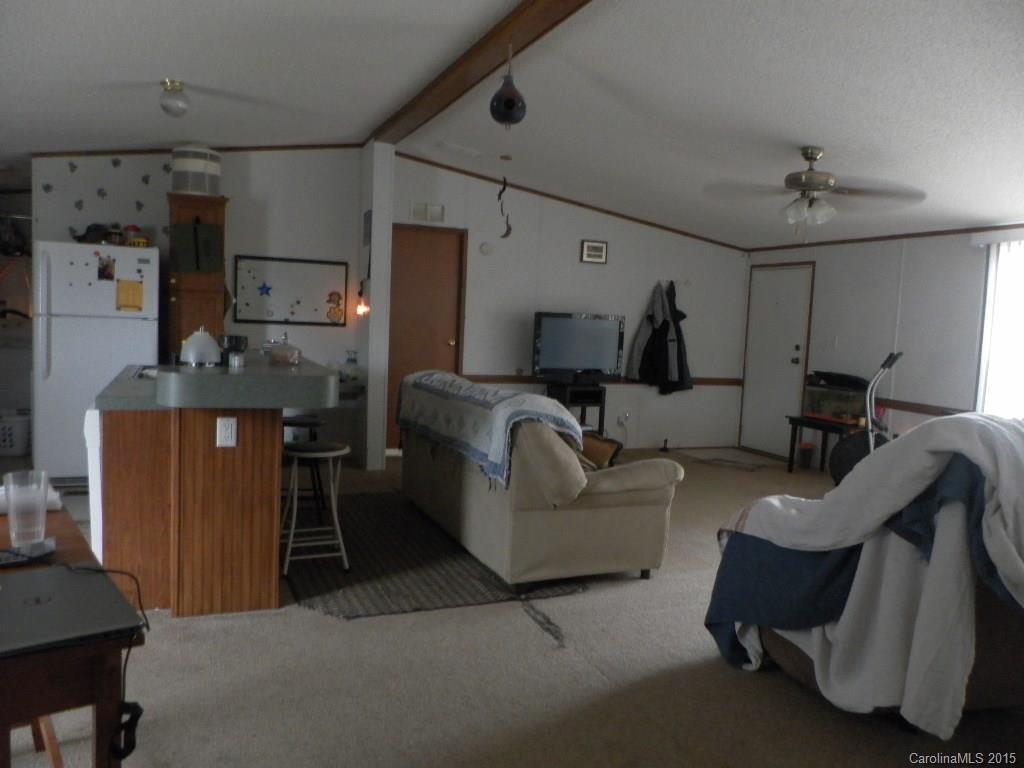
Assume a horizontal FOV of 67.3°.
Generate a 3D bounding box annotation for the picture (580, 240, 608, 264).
[{"bbox_3d":[0.796,-1.277,7.470,0.280,0.210,0.030,0,5,-23],"label":"picture"}]

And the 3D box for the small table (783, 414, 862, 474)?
[{"bbox_3d":[2.875,0.595,6.788,0.420,0.510,0.870,0,5,-23],"label":"small table"}]

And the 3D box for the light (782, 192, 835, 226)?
[{"bbox_3d":[1.796,-1.067,4.681,0.310,0.205,0.310,0,5,-23],"label":"light"}]

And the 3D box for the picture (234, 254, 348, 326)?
[{"bbox_3d":[-1.841,-0.772,6.472,0.917,0.552,0.025,0,5,-23],"label":"picture"}]

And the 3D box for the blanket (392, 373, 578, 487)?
[{"bbox_3d":[-0.245,0.175,4.655,0.419,0.451,2.007,0,5,-23],"label":"blanket"}]

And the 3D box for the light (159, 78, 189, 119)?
[{"bbox_3d":[-1.813,-1.522,4.124,0.150,0.200,0.150,0,5,-23],"label":"light"}]

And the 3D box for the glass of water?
[{"bbox_3d":[-1.087,0.278,1.725,0.083,0.155,0.083,0,5,-23],"label":"glass of water"}]

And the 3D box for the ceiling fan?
[{"bbox_3d":[1.802,-1.202,4.669,1.320,0.470,1.320,0,5,-23],"label":"ceiling fan"}]

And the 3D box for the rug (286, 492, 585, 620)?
[{"bbox_3d":[-0.680,0.878,4.446,1.346,0.013,2.280,0,5,-23],"label":"rug"}]

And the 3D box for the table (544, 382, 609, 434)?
[{"bbox_3d":[0.595,0.359,7.285,0.466,0.695,0.368,0,5,-23],"label":"table"}]

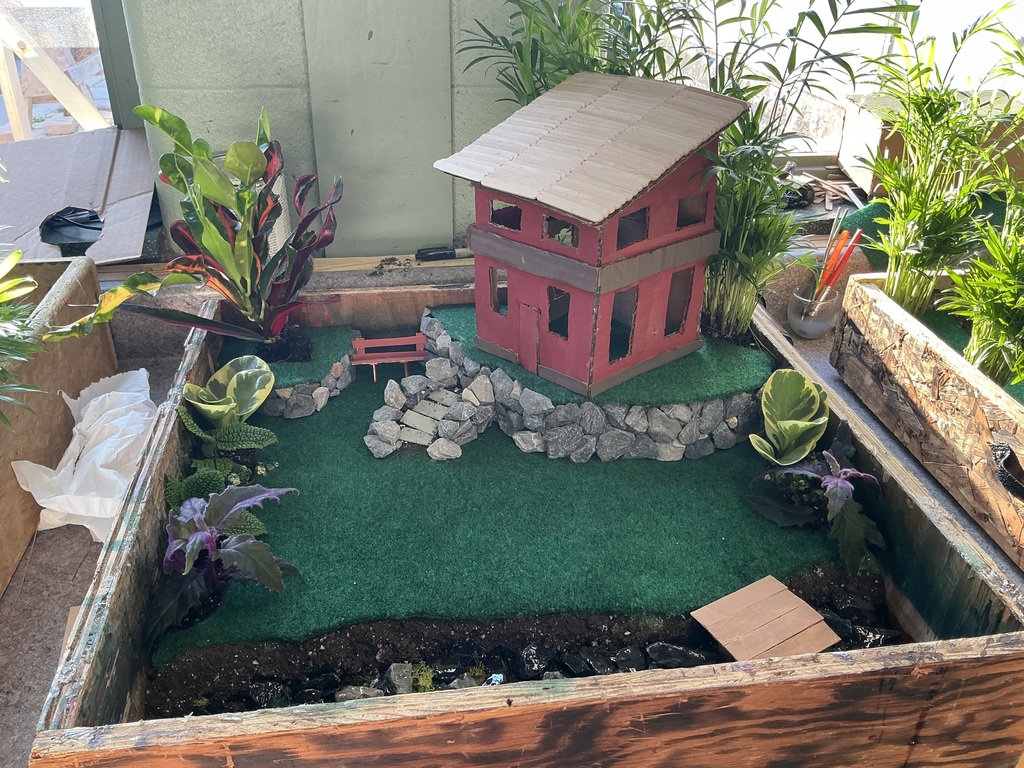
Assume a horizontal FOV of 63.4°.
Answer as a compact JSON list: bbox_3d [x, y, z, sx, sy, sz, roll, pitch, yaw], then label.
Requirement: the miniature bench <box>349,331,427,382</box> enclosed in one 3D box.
[{"bbox_3d":[-0.205,-0.044,1.394,0.122,0.068,0.037,-3,32,-9],"label":"miniature bench"}]

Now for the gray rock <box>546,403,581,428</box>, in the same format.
[{"bbox_3d":[0.065,0.041,1.070,0.045,0.033,0.040,-3,31,-8],"label":"gray rock"}]

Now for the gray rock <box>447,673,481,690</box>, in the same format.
[{"bbox_3d":[-0.053,0.339,0.933,0.041,0.028,0.029,2,32,0],"label":"gray rock"}]

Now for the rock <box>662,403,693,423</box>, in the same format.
[{"bbox_3d":[0.235,0.041,1.176,0.043,0.028,0.033,2,30,0],"label":"rock"}]

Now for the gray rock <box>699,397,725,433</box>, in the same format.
[{"bbox_3d":[0.300,0.047,1.247,0.039,0.050,0.037,2,32,0],"label":"gray rock"}]

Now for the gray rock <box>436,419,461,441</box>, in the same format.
[{"bbox_3d":[-0.082,0.059,1.074,0.030,0.029,0.030,-3,31,-8],"label":"gray rock"}]

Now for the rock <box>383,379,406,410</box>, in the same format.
[{"bbox_3d":[-0.183,0.016,1.287,0.037,0.050,0.032,2,30,0],"label":"rock"}]

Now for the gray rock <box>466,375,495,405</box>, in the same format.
[{"bbox_3d":[-0.042,0.007,1.109,0.037,0.040,0.039,-3,31,-8],"label":"gray rock"}]

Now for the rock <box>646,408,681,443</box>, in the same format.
[{"bbox_3d":[0.226,0.062,1.225,0.052,0.047,0.042,2,32,0],"label":"rock"}]

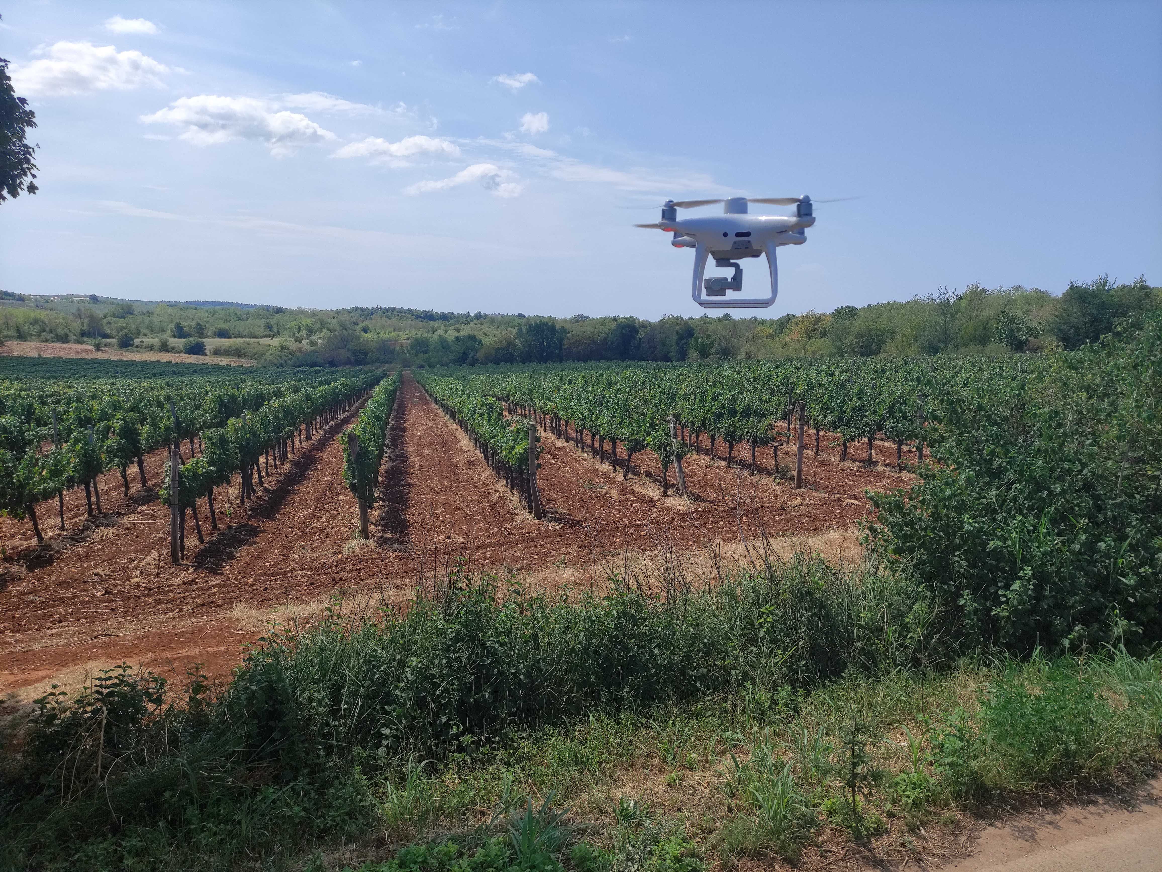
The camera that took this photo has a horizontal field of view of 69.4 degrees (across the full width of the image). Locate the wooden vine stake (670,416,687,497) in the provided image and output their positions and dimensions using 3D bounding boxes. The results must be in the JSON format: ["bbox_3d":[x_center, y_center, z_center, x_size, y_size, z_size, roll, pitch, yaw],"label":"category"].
[{"bbox_3d":[1.770,0.375,15.291,0.116,1.491,0.116,-7,4,8],"label":"wooden vine stake"}]

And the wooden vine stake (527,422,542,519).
[{"bbox_3d":[-0.756,0.586,13.982,0.112,1.634,0.112,-4,5,-3],"label":"wooden vine stake"}]

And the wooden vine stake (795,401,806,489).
[{"bbox_3d":[4.130,0.175,15.782,0.113,1.665,0.113,2,6,15],"label":"wooden vine stake"}]

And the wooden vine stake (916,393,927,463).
[{"bbox_3d":[6.890,-0.057,17.035,0.114,1.599,0.114,0,5,22],"label":"wooden vine stake"}]

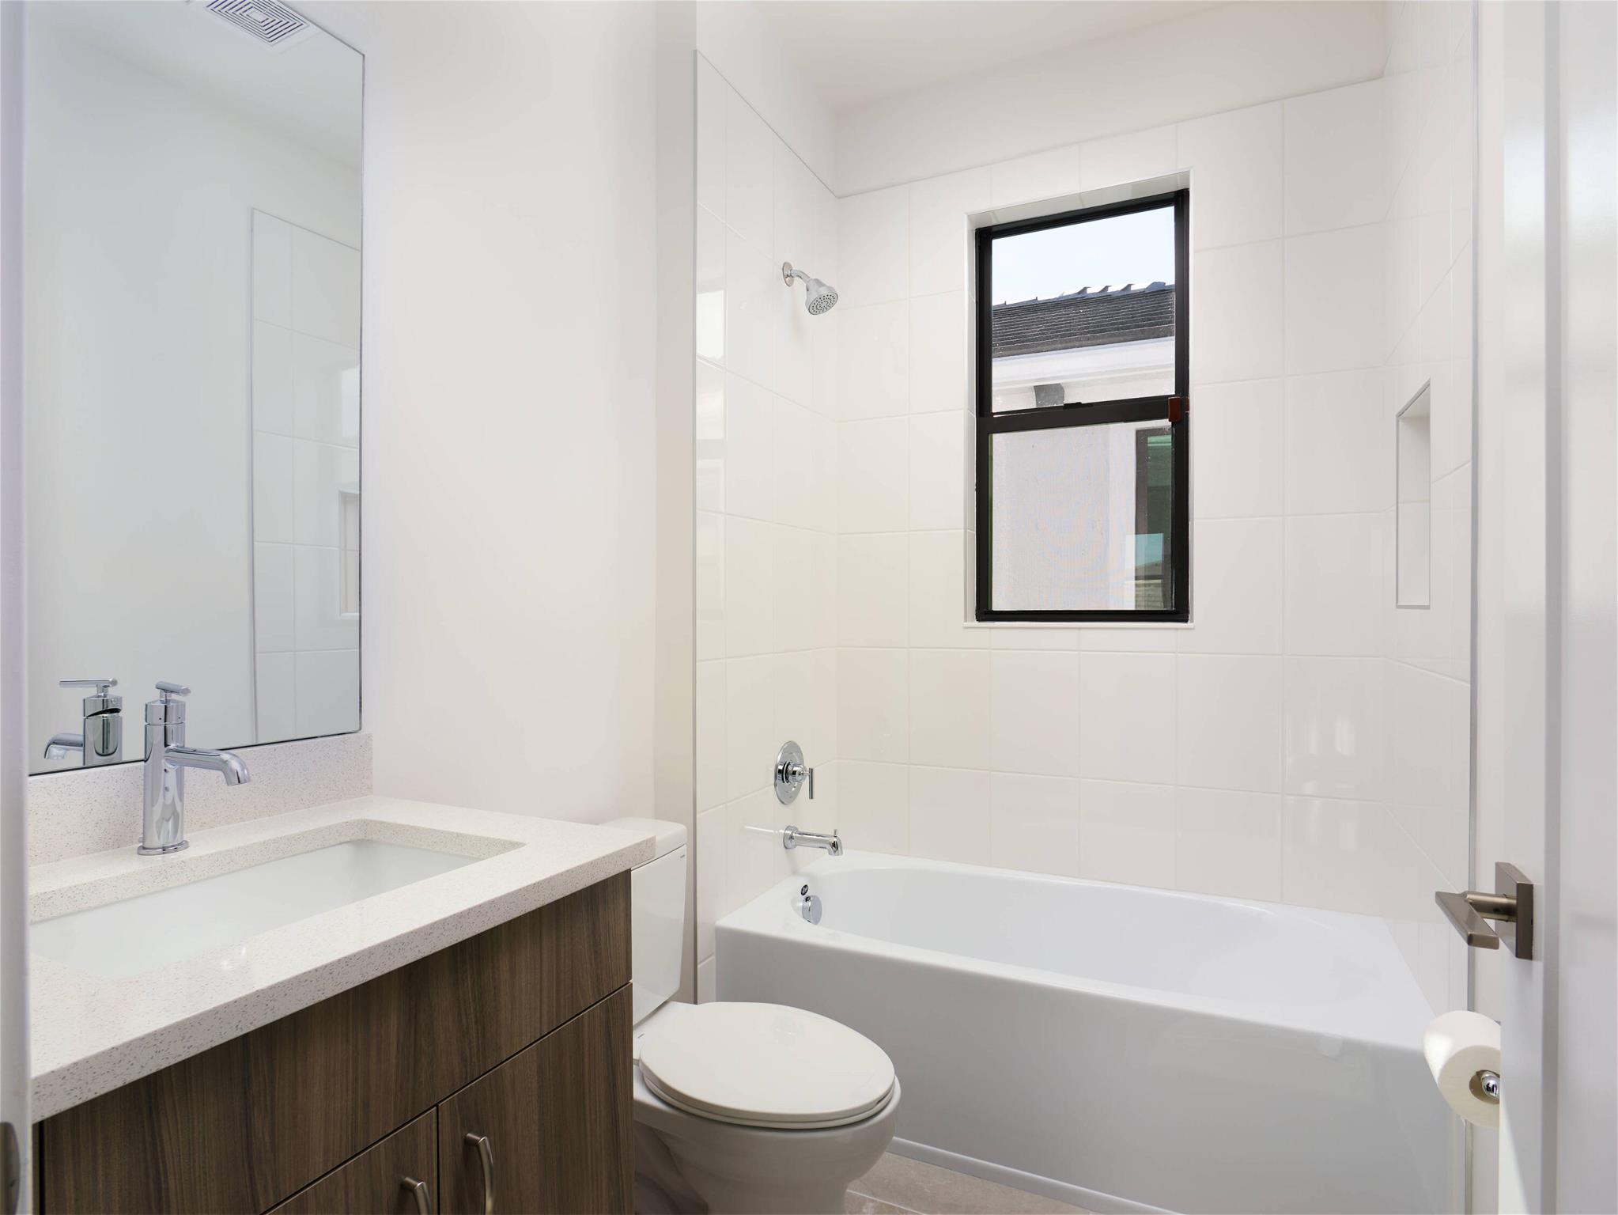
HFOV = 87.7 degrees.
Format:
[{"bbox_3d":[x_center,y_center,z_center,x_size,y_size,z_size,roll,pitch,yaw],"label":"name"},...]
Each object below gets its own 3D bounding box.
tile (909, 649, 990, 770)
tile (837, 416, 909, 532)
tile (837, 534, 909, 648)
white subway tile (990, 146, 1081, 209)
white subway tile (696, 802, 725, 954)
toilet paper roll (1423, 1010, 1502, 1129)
[{"bbox_3d":[0.433,0.309,2.590,0.256,0.364,0.010,0,0,26],"label":"tile"},{"bbox_3d":[0.205,-0.416,2.671,0.246,0.361,0.010,0,0,26],"label":"tile"},{"bbox_3d":[0.206,-0.054,2.698,0.246,0.364,0.010,0,0,26],"label":"tile"},{"bbox_3d":[0.656,-1.247,2.448,0.253,0.134,0.010,0,0,25],"label":"white subway tile"},{"bbox_3d":[-0.237,0.668,2.043,0.010,0.360,0.127,0,0,25],"label":"white subway tile"},{"bbox_3d":[0.901,0.614,1.125,0.107,0.107,0.102,0,0,26],"label":"toilet paper roll"}]

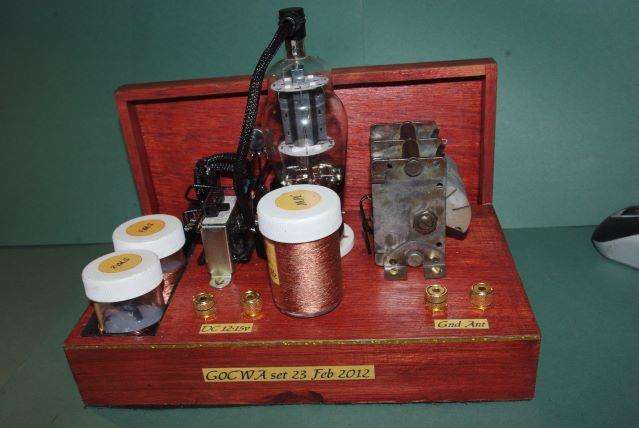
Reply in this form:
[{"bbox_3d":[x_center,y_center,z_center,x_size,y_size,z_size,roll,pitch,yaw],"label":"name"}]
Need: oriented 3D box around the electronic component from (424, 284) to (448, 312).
[{"bbox_3d":[0.062,0.045,0.322,0.011,0.011,0.011,-3,28,6],"label":"electronic component"}]

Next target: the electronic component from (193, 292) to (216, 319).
[{"bbox_3d":[-0.063,0.051,0.336,0.011,0.011,0.011,-3,28,6],"label":"electronic component"}]

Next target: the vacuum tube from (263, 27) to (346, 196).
[{"bbox_3d":[-0.008,-0.043,0.360,0.050,0.138,0.050,-3,28,6],"label":"vacuum tube"}]

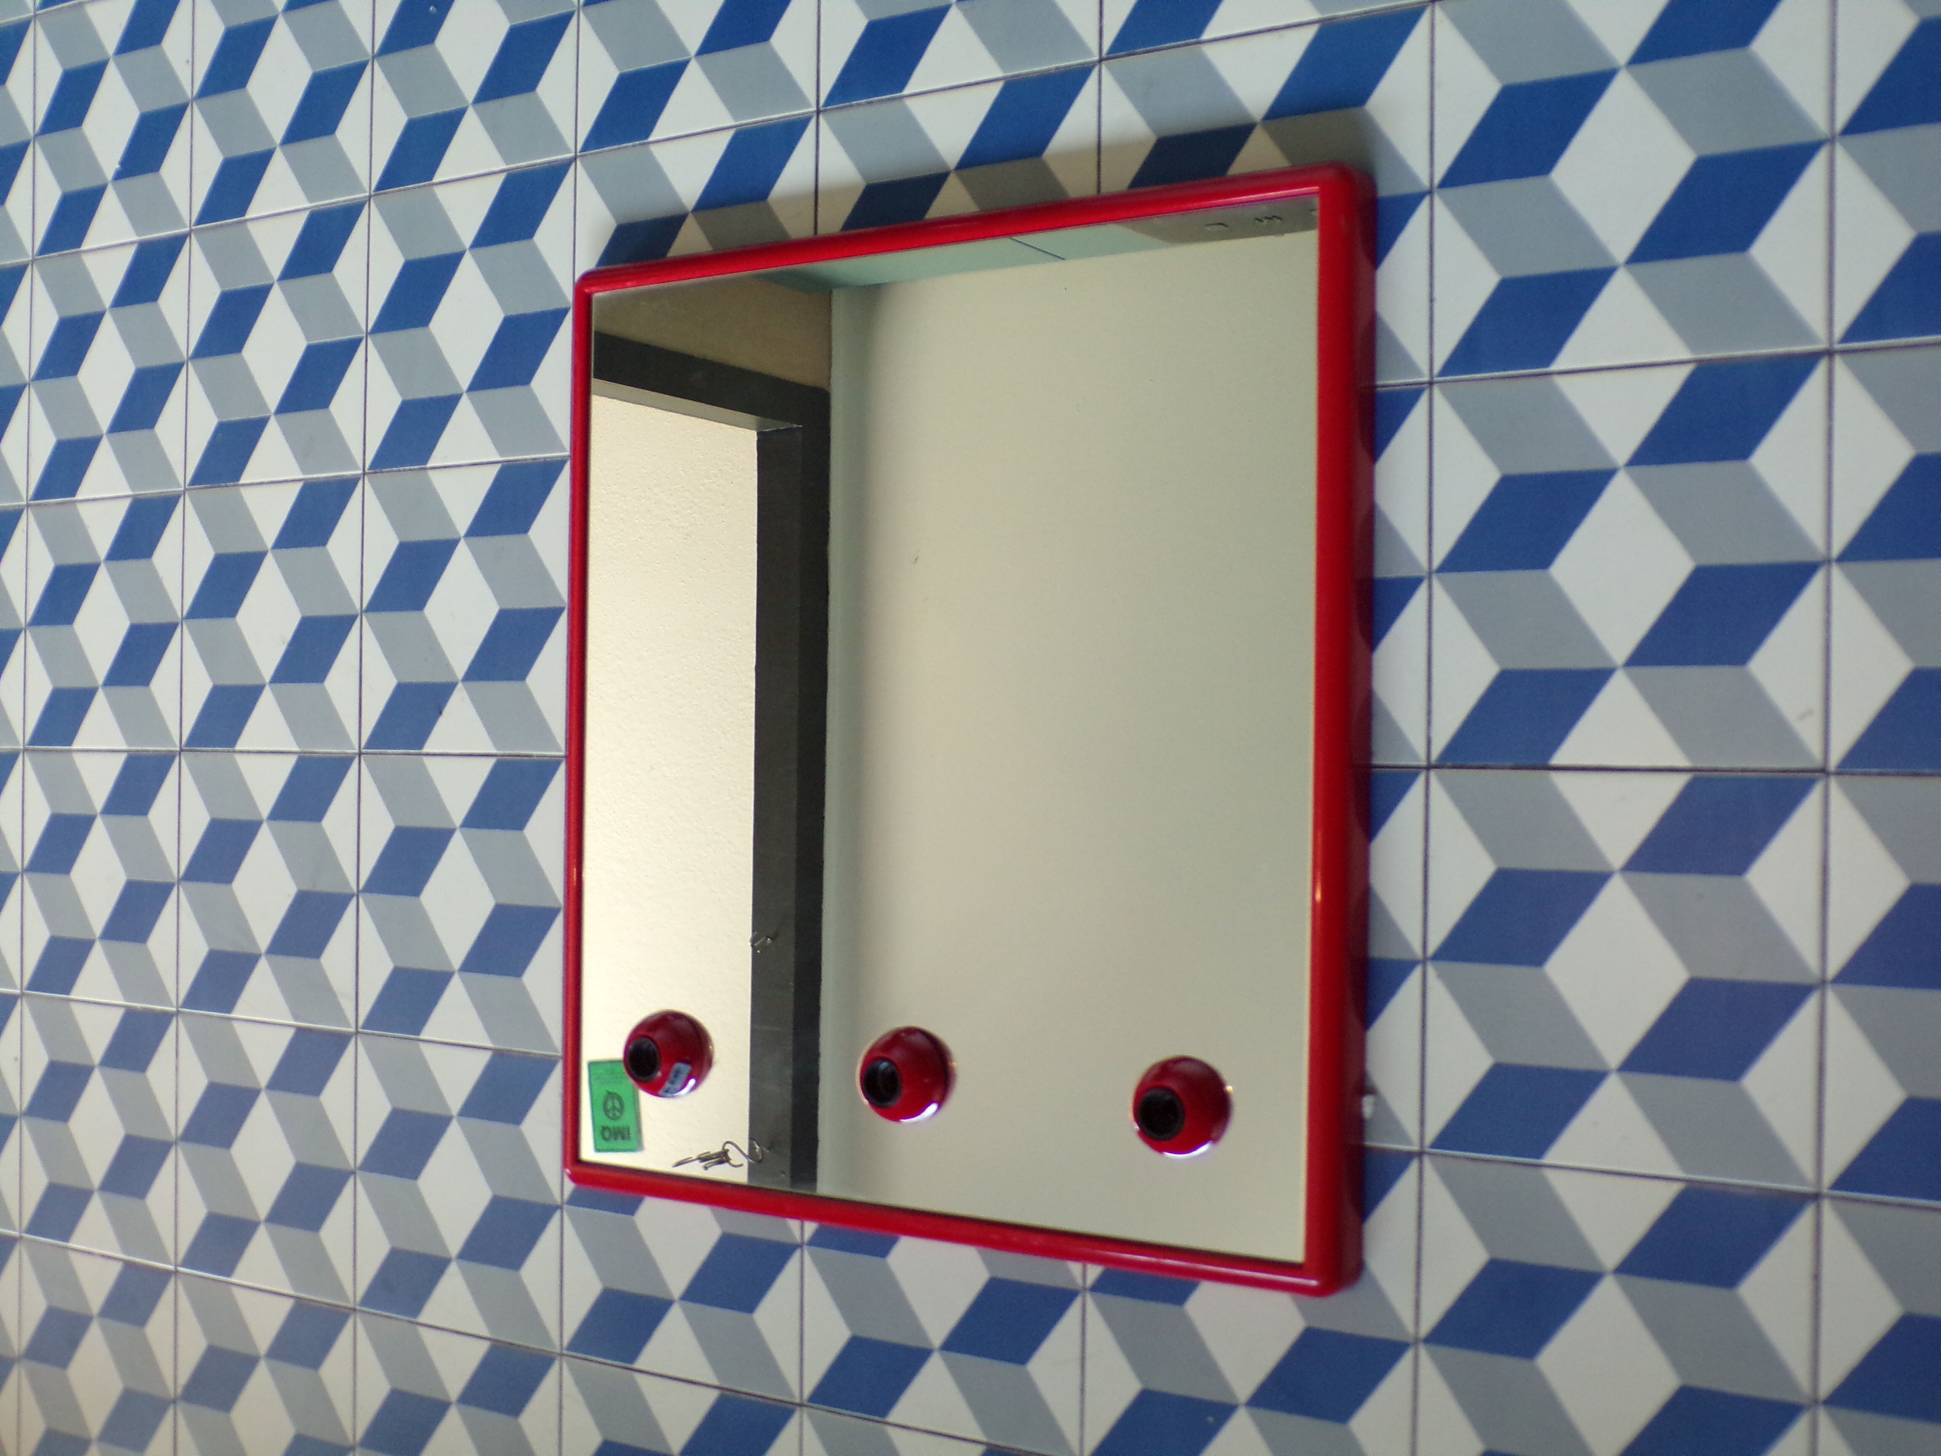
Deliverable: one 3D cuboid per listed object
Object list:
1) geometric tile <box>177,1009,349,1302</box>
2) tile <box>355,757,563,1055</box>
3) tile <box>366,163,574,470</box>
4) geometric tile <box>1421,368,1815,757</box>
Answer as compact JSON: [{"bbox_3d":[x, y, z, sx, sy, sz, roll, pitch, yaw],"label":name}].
[{"bbox_3d":[-0.534,0.325,1.583,0.200,0.012,0.200,0,89,31],"label":"geometric tile"},{"bbox_3d":[-0.354,0.119,1.453,0.199,0.010,0.200,0,89,31],"label":"tile"},{"bbox_3d":[-0.355,-0.289,1.484,0.200,0.012,0.200,0,89,31],"label":"tile"},{"bbox_3d":[0.326,-0.080,1.042,0.199,0.010,0.200,0,89,31],"label":"geometric tile"}]

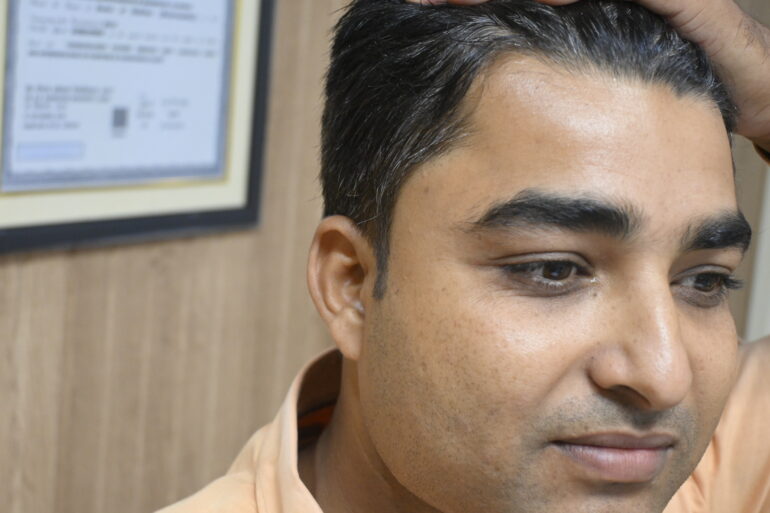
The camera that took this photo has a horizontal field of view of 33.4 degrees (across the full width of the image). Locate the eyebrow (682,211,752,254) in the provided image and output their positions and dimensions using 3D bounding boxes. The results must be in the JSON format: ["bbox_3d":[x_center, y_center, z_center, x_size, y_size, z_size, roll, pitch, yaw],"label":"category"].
[{"bbox_3d":[0.134,-0.010,0.512,0.047,0.017,0.014,2,5,-40],"label":"eyebrow"}]

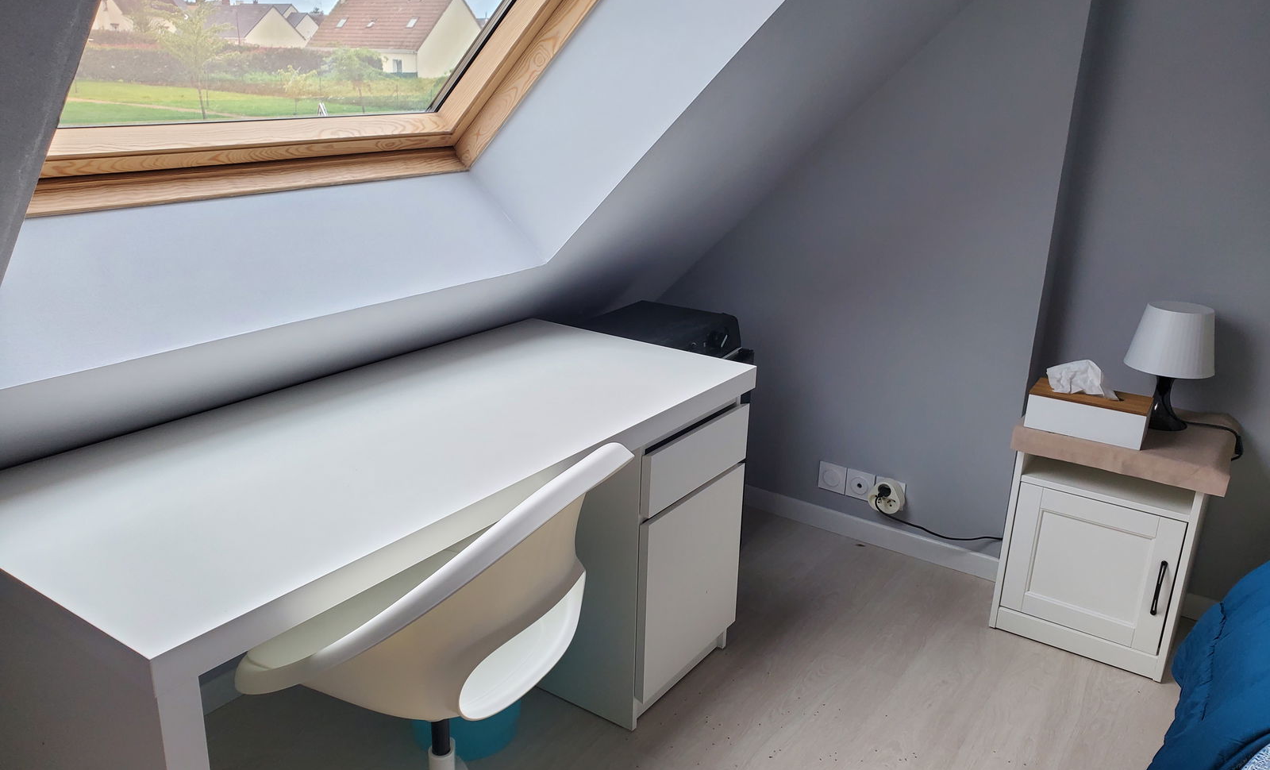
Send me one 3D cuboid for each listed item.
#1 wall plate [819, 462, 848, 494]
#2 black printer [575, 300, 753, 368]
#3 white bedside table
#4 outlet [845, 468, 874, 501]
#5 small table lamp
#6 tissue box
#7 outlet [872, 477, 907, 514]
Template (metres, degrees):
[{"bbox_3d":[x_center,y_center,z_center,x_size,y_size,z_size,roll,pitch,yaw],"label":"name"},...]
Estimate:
[{"bbox_3d":[0.597,0.281,2.880,0.085,0.085,0.011,14,22,34],"label":"wall plate"},{"bbox_3d":[0.037,-0.114,2.541,0.335,0.115,0.430,13,21,32],"label":"black printer"},{"bbox_3d":[1.198,0.366,2.425,0.435,0.558,0.374,13,21,32],"label":"white bedside table"},{"bbox_3d":[0.684,0.303,2.884,0.086,0.087,0.012,13,21,32],"label":"outlet"},{"bbox_3d":[1.289,-0.045,2.303,0.194,0.290,0.194,13,21,32],"label":"small table lamp"},{"bbox_3d":[1.091,0.067,2.288,0.252,0.081,0.158,13,21,32],"label":"tissue box"},{"bbox_3d":[0.749,0.328,2.821,0.094,0.093,0.048,13,21,32],"label":"outlet"}]

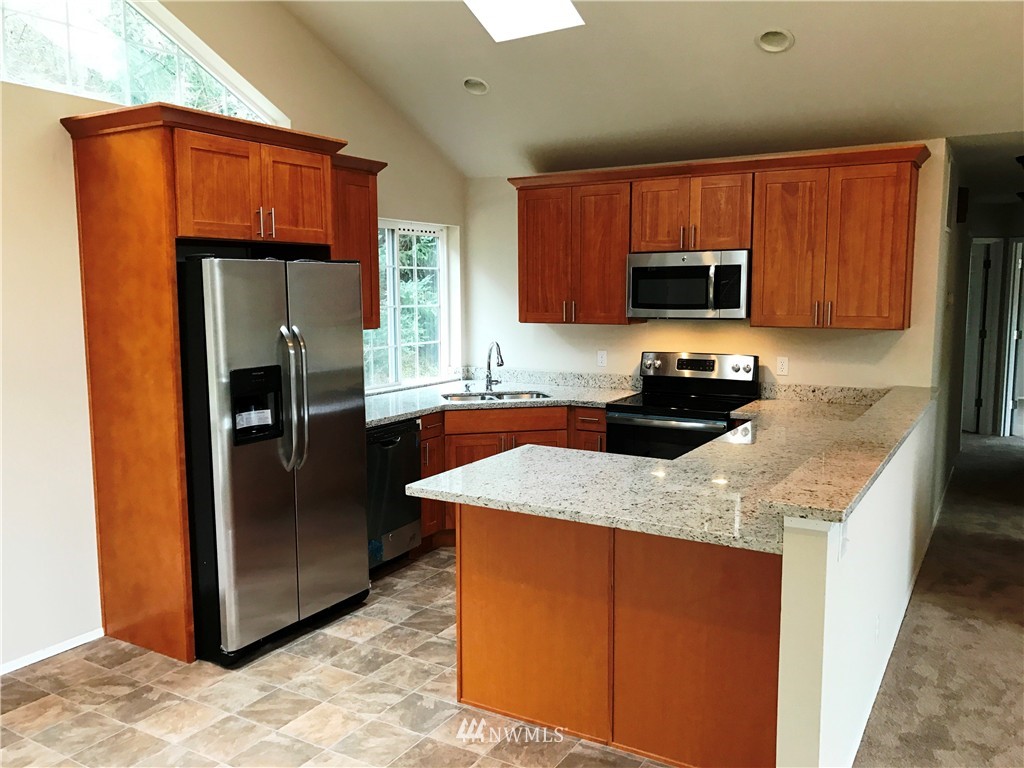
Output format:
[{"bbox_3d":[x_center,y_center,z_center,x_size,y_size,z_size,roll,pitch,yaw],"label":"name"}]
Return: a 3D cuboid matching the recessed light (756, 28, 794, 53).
[{"bbox_3d":[1.319,-1.728,4.150,0.188,0.040,0.188,4,-15,30],"label":"recessed light"}]

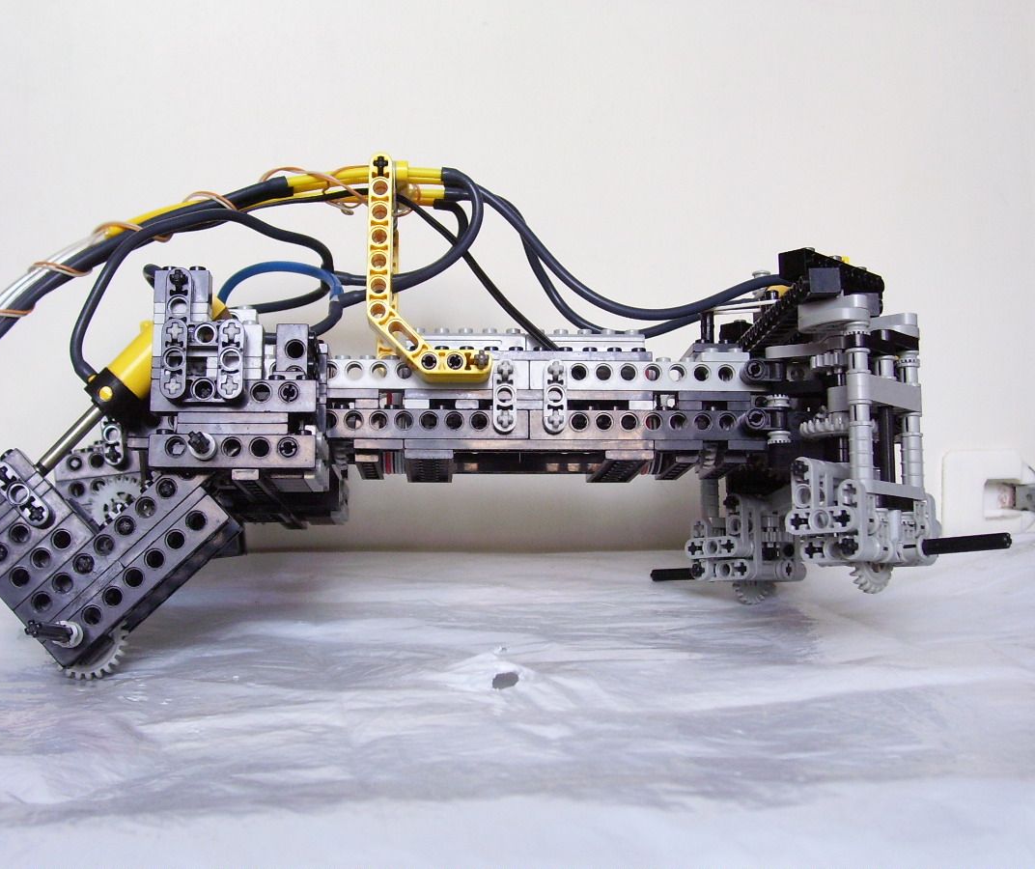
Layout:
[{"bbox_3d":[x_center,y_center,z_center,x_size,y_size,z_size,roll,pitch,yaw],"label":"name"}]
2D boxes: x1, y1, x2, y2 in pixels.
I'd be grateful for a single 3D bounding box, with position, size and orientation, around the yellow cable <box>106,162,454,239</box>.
[{"bbox_3d":[-0.083,-0.079,0.475,0.117,0.027,0.022,0,1,0],"label":"yellow cable"}]

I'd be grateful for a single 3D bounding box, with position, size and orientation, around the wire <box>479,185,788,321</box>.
[{"bbox_3d":[0.040,-0.062,0.485,0.108,0.047,0.025,0,1,0],"label":"wire"}]

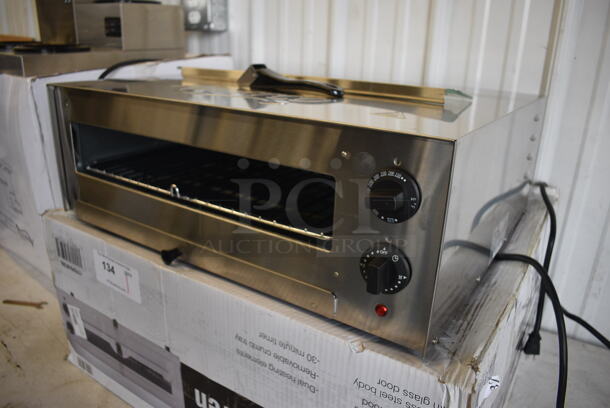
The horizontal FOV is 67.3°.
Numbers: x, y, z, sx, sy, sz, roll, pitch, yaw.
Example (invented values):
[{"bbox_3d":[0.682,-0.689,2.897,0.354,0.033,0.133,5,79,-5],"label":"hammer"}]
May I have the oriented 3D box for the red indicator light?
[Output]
[{"bbox_3d":[0.072,0.099,0.425,0.013,0.013,0.006,14,22,31],"label":"red indicator light"}]

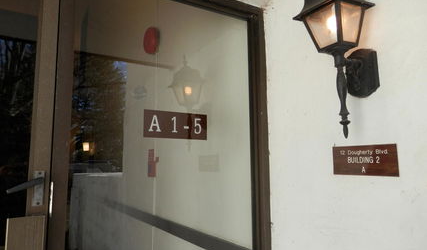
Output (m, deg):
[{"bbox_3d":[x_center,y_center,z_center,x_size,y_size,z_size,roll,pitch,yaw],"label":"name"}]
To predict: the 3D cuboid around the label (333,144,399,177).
[{"bbox_3d":[0.698,0.168,1.447,0.012,0.138,0.322,3,-8,-31],"label":"label"}]

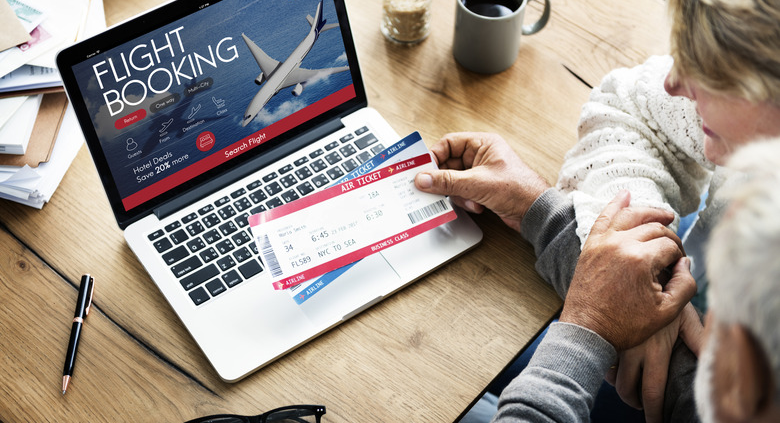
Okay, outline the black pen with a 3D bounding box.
[{"bbox_3d":[-0.308,0.119,1.277,0.013,0.011,0.136,3,54,-1],"label":"black pen"}]

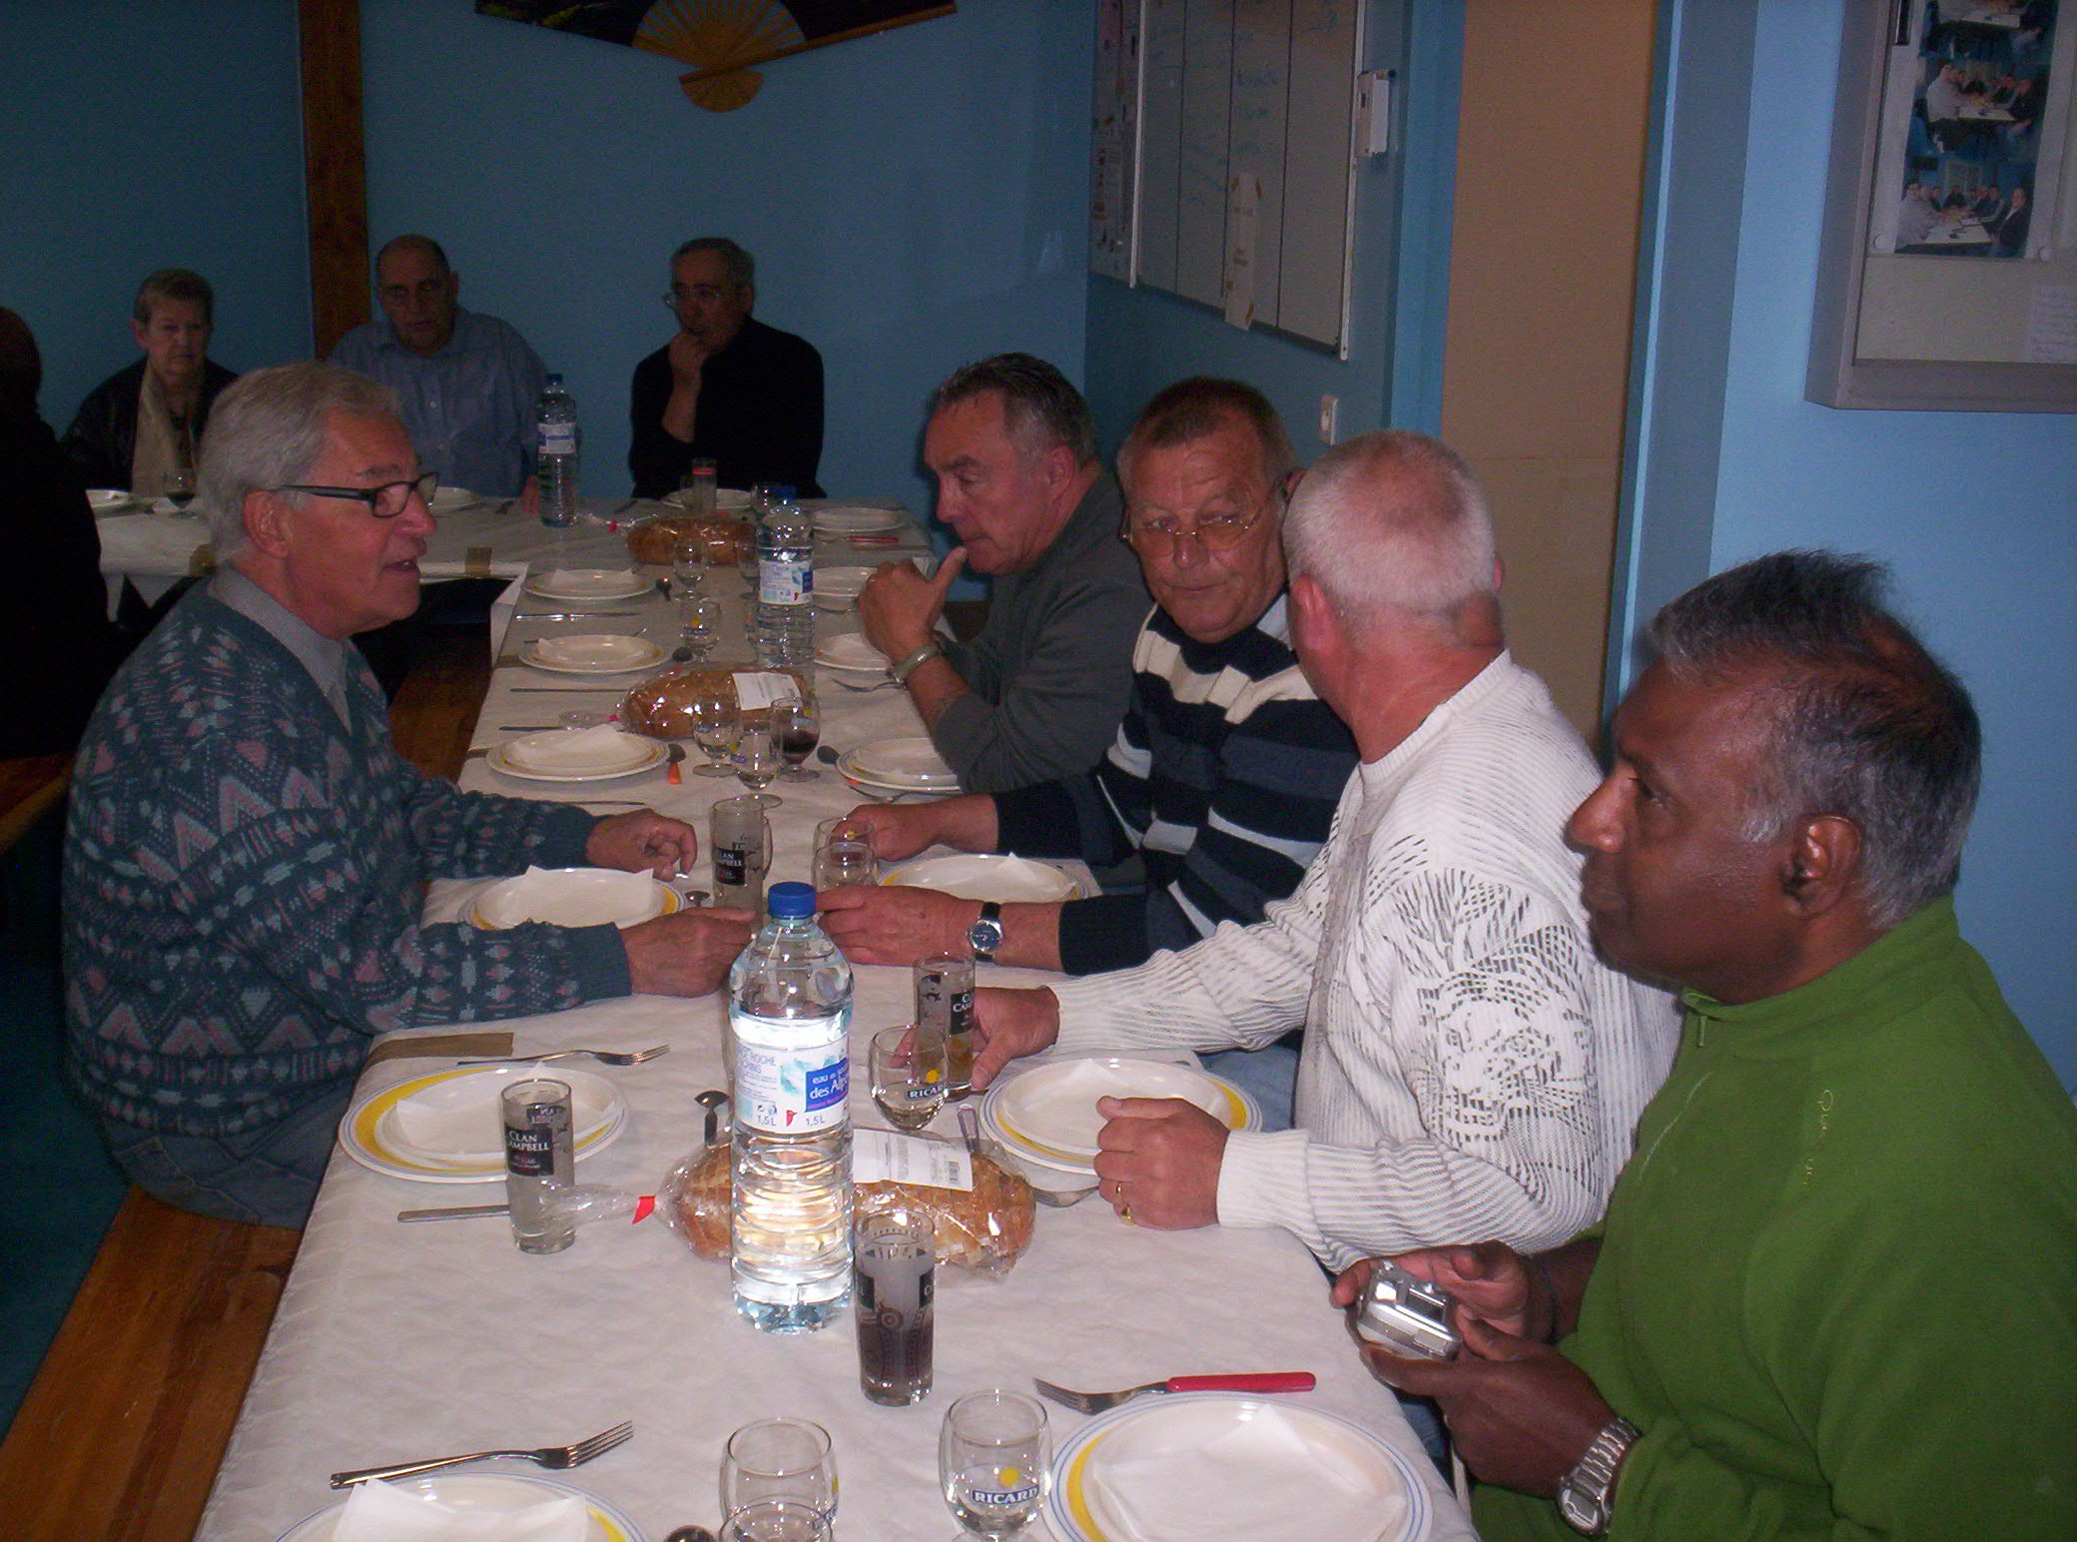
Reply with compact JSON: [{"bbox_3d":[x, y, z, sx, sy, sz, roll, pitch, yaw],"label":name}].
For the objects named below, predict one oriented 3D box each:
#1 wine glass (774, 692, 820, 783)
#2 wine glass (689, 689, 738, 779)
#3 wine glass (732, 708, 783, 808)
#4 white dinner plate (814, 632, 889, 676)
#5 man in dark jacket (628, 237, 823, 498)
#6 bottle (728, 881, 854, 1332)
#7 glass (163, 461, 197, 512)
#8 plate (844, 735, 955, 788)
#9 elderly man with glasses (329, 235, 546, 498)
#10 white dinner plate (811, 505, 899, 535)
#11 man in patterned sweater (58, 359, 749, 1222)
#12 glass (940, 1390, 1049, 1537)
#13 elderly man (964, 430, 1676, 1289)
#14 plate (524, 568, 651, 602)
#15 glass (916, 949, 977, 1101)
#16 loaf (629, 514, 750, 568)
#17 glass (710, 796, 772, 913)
[{"bbox_3d":[-0.322,-0.042,2.931,0.065,0.100,0.065,-2,16,-9],"label":"wine glass"},{"bbox_3d":[-0.439,-0.049,3.012,0.064,0.107,0.064,1,16,0],"label":"wine glass"},{"bbox_3d":[-0.357,-0.008,2.813,0.065,0.100,0.065,-2,16,-9],"label":"wine glass"},{"bbox_3d":[-0.220,-0.188,3.586,0.242,0.036,0.242,1,16,0],"label":"white dinner plate"},{"bbox_3d":[-0.764,-0.609,5.424,0.520,1.330,0.750,2,16,5],"label":"man in dark jacket"},{"bbox_3d":[-0.179,0.243,1.608,0.087,0.324,0.087,1,16,0],"label":"bottle"},{"bbox_3d":[-1.856,-0.603,4.774,0.069,0.103,0.069,-2,16,-9],"label":"glass"},{"bbox_3d":[-0.148,-0.005,2.955,0.242,0.036,0.242,1,16,0],"label":"plate"},{"bbox_3d":[-1.474,-0.620,5.424,0.560,1.330,0.750,-2,16,-8],"label":"elderly man with glasses"},{"bbox_3d":[-0.401,-0.521,4.702,0.240,0.030,0.240,-2,16,-9],"label":"white dinner plate"},{"bbox_3d":[-0.649,0.252,2.331,0.740,1.340,0.560,-1,16,-7],"label":"man in patterned sweater"},{"bbox_3d":[-0.026,0.436,1.342,0.066,0.102,0.066,1,16,0],"label":"glass"},{"bbox_3d":[0.245,0.386,1.911,0.680,1.340,0.540,0,16,-3],"label":"elderly man"},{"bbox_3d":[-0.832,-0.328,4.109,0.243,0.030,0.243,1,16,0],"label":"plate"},{"bbox_3d":[-0.084,0.233,2.013,0.054,0.123,0.054,1,16,0],"label":"glass"},{"bbox_3d":[-0.668,-0.451,4.386,0.280,0.090,0.125,-2,16,-9],"label":"loaf"},{"bbox_3d":[-0.327,0.097,2.408,0.056,0.125,0.056,-2,16,-9],"label":"glass"}]

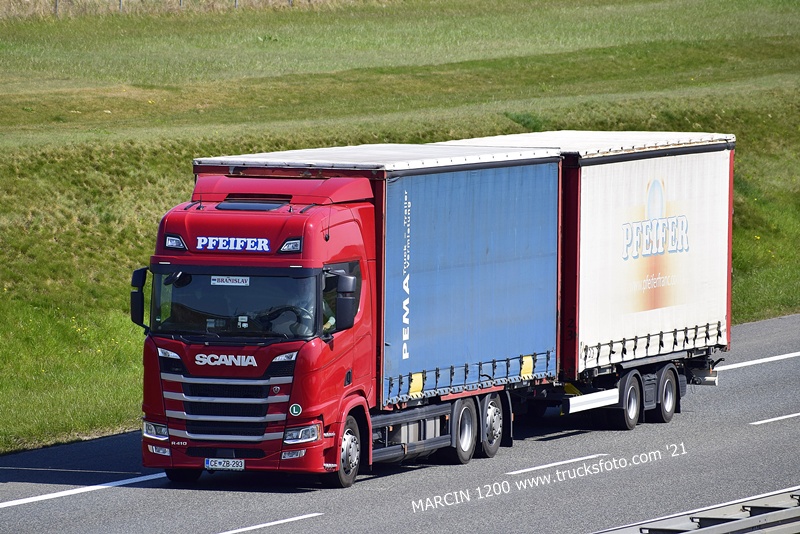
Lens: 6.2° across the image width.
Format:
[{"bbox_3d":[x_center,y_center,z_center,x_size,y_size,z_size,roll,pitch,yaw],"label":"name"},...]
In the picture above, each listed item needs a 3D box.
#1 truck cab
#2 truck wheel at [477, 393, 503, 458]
[{"bbox_3d":[-1.815,0.800,91.373,2.650,3.780,2.150,2,3,18],"label":"truck cab"},{"bbox_3d":[1.094,2.055,97.045,0.340,0.940,0.940,2,3,18],"label":"truck wheel"}]

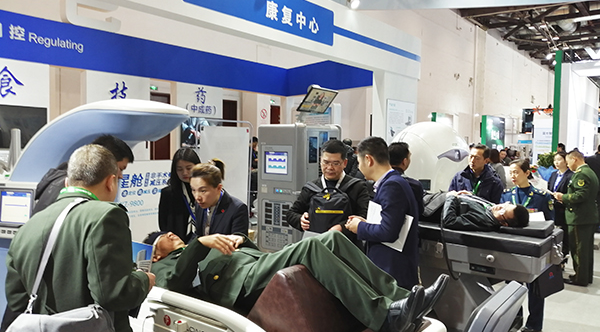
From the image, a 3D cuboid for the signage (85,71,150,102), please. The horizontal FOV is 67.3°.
[{"bbox_3d":[-2.738,-1.169,6.800,0.050,0.720,1.000,2,3,40],"label":"signage"}]

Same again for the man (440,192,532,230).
[{"bbox_3d":[1.220,0.378,4.135,1.660,0.300,0.520,3,4,43],"label":"man"}]

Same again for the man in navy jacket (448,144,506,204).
[{"bbox_3d":[1.680,0.672,4.306,0.500,1.750,0.300,2,2,33],"label":"man in navy jacket"}]

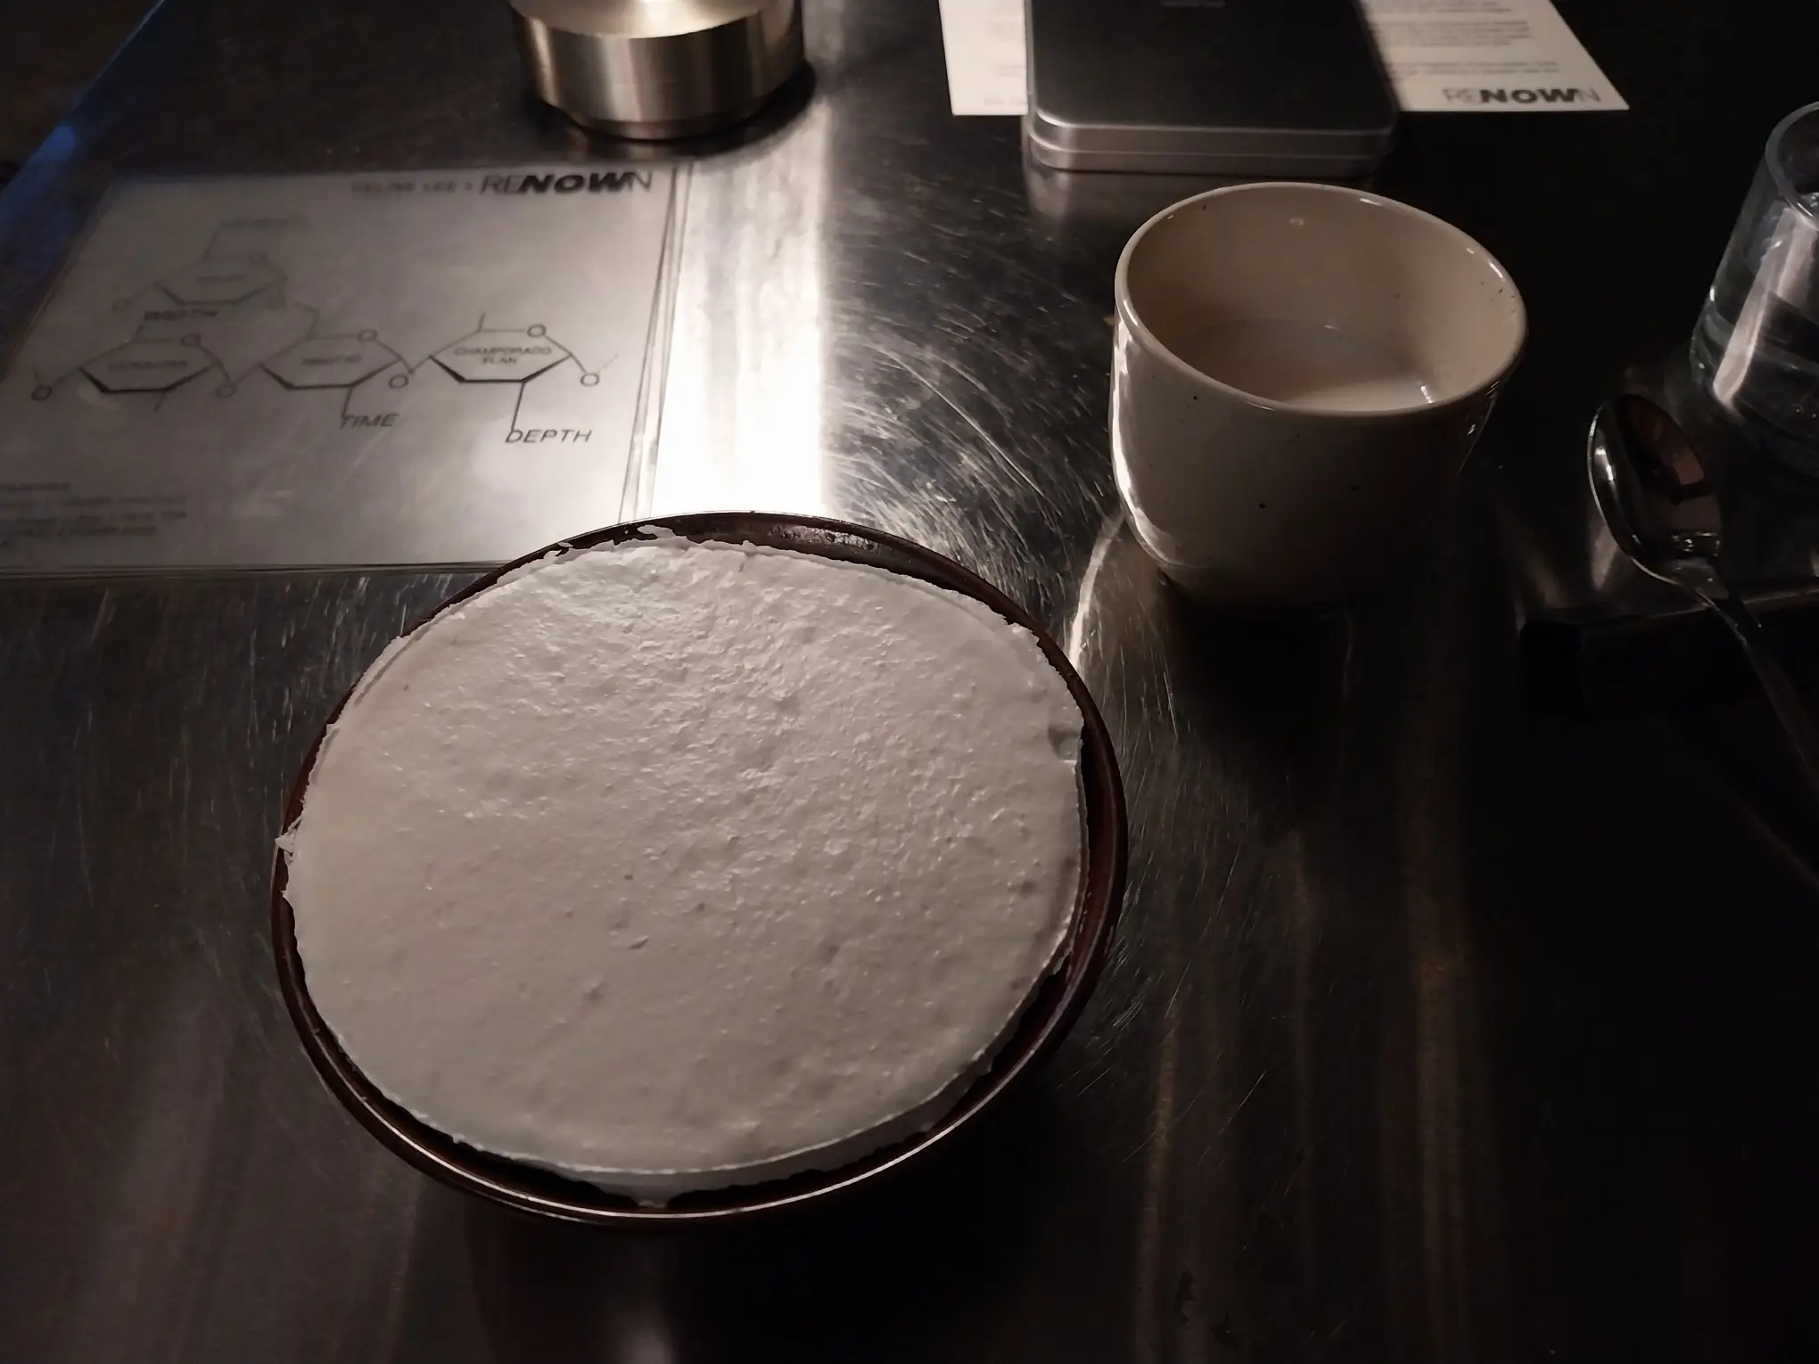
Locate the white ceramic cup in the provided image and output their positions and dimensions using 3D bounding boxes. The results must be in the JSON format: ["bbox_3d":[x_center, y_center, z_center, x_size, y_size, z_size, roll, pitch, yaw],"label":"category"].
[{"bbox_3d":[0.087,-0.059,0.321,0.086,0.075,0.086,0,50,0],"label":"white ceramic cup"}]

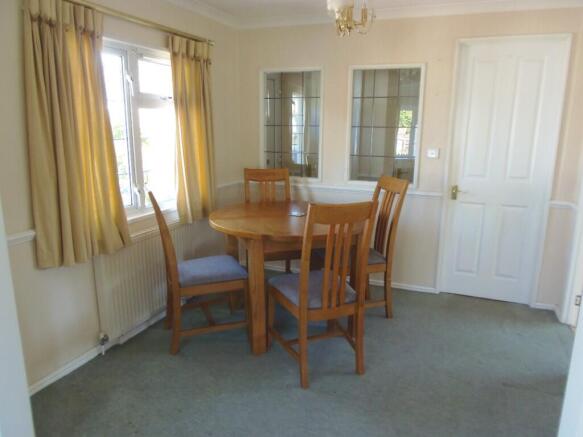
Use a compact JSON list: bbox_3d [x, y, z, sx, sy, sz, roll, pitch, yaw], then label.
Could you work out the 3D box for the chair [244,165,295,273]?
[{"bbox_3d":[-0.168,0.114,3.461,0.470,1.025,0.560,-2,13,-12],"label":"chair"}]

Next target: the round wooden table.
[{"bbox_3d":[-0.050,0.366,2.918,1.090,0.775,1.090,1,13,0],"label":"round wooden table"}]

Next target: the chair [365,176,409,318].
[{"bbox_3d":[0.507,0.219,3.029,0.560,1.025,0.470,-3,13,-16],"label":"chair"}]

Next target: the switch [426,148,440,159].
[{"bbox_3d":[1.144,-0.524,3.272,0.087,0.083,0.025,6,14,23],"label":"switch"}]

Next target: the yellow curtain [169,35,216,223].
[{"bbox_3d":[-0.721,-0.648,3.048,0.120,1.330,0.470,6,14,23],"label":"yellow curtain"}]

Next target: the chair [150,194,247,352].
[{"bbox_3d":[-0.608,0.297,2.631,0.560,1.025,0.470,-4,14,-20],"label":"chair"}]

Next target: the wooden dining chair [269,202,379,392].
[{"bbox_3d":[0.165,0.373,2.332,0.470,1.025,0.560,-4,14,-21],"label":"wooden dining chair"}]

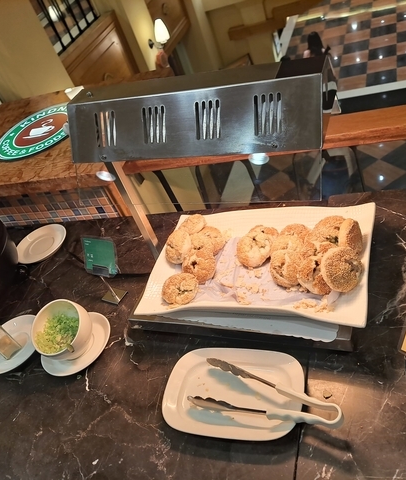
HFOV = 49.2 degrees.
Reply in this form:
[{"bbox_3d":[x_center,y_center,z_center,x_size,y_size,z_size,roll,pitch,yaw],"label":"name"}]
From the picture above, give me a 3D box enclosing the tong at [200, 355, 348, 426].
[{"bbox_3d":[0.096,0.243,0.682,0.242,0.039,0.085,5,48,30],"label":"tong"}]

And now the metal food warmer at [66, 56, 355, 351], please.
[{"bbox_3d":[0.019,-0.038,0.742,0.426,0.434,0.203,-1,45,25],"label":"metal food warmer"}]

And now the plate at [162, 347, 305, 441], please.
[{"bbox_3d":[0.049,0.253,0.731,0.237,0.022,0.154,-4,44,23],"label":"plate"}]

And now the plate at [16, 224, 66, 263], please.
[{"bbox_3d":[-0.442,0.018,1.227,0.152,0.021,0.152,-1,45,25],"label":"plate"}]

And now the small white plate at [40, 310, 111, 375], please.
[{"bbox_3d":[-0.257,0.218,0.918,0.152,0.021,0.152,-14,41,12],"label":"small white plate"}]

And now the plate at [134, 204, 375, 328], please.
[{"bbox_3d":[0.103,0.052,0.834,0.399,0.045,0.273,-1,45,25],"label":"plate"}]

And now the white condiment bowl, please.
[{"bbox_3d":[-0.275,0.186,0.882,0.109,0.096,0.103,-14,41,12],"label":"white condiment bowl"}]

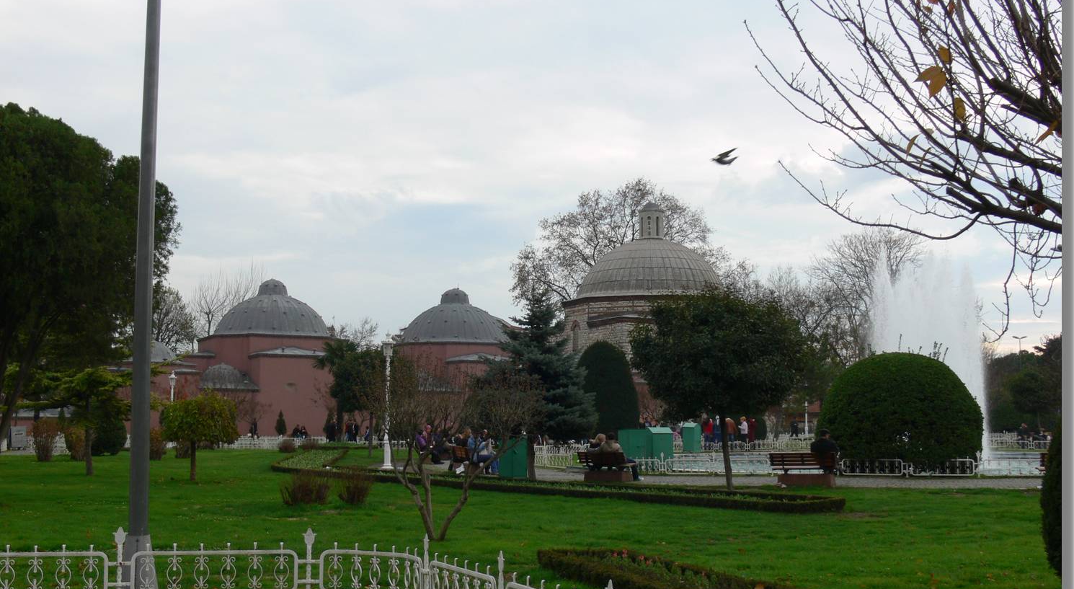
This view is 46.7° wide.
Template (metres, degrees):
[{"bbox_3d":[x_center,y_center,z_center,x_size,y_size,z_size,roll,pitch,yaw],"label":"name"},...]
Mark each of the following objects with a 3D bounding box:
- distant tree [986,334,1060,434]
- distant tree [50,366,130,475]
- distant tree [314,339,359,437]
[{"bbox_3d":[37.342,7.050,94.767,6.300,7.957,5.800,0,-6,0],"label":"distant tree"},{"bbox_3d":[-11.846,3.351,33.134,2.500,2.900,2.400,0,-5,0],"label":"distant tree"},{"bbox_3d":[-13.176,6.348,82.777,3.300,6.991,3.200,0,-6,0],"label":"distant tree"}]

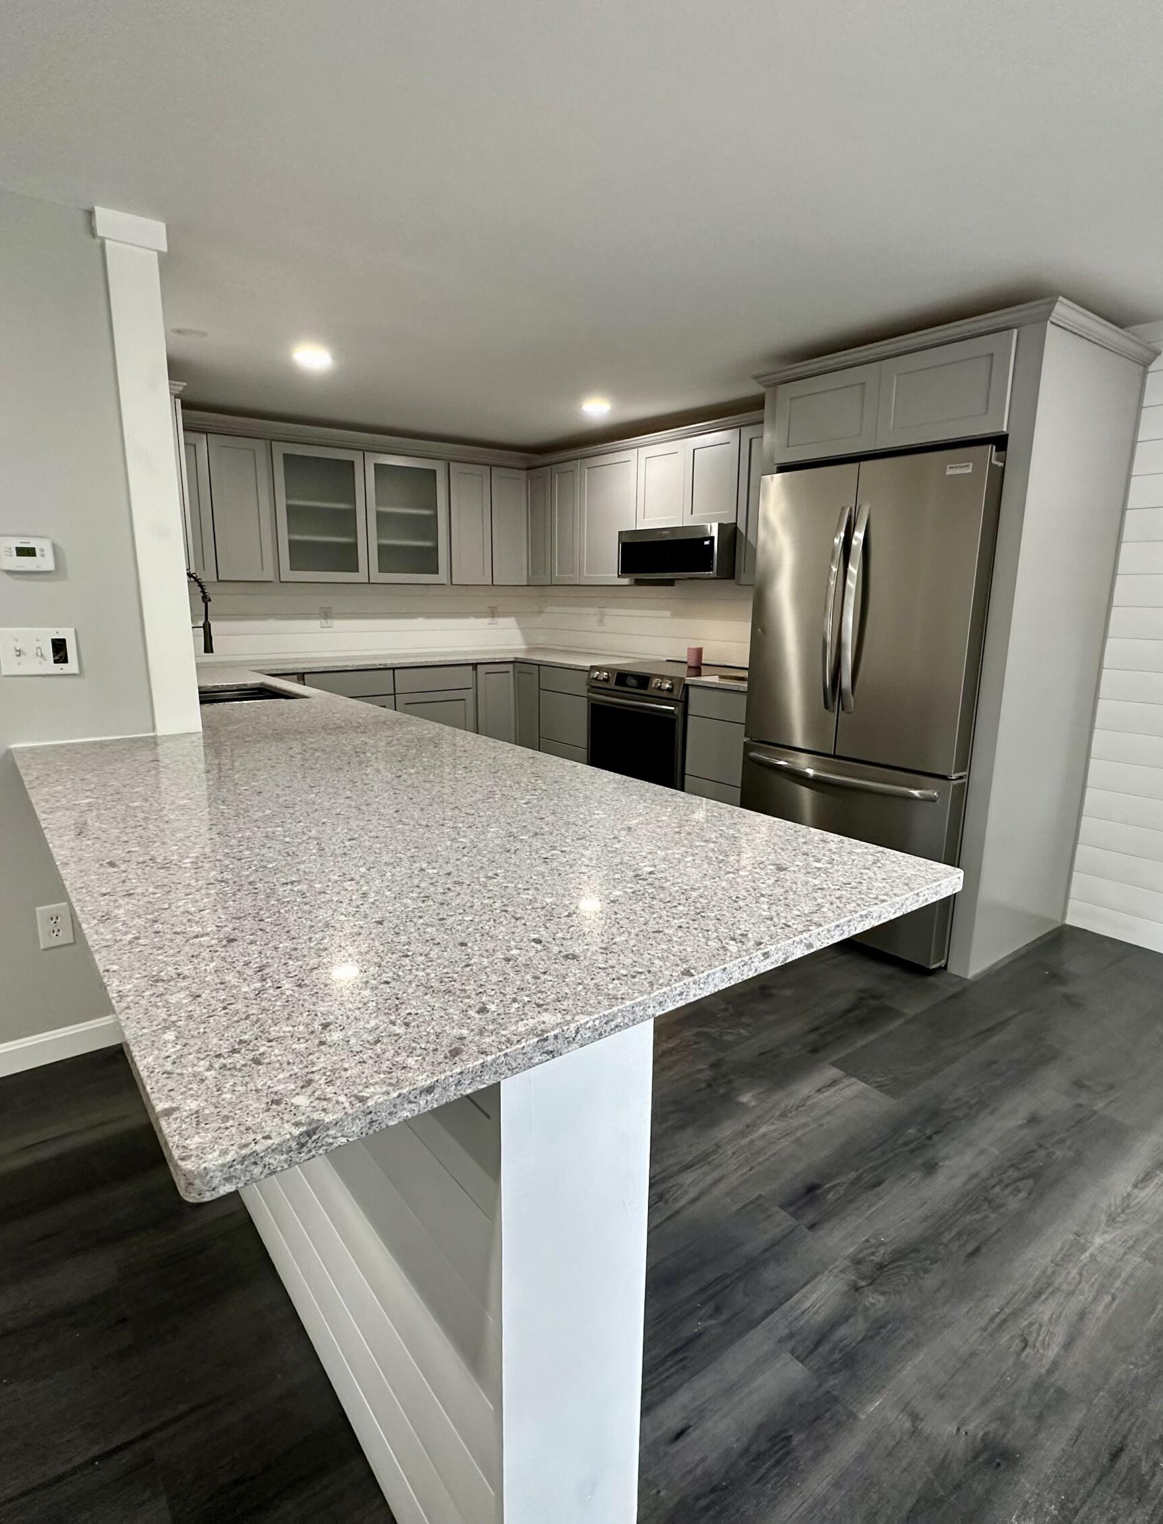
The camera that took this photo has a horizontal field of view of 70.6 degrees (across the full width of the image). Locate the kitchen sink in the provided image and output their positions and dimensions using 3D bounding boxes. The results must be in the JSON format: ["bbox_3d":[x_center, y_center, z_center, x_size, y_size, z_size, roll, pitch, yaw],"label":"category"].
[{"bbox_3d":[-1.453,-0.165,3.461,0.440,0.220,0.670,-8,15,-37],"label":"kitchen sink"}]

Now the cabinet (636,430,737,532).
[{"bbox_3d":[0.680,-1.522,4.524,0.318,0.453,0.763,-8,15,-36],"label":"cabinet"}]

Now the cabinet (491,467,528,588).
[{"bbox_3d":[-0.572,-1.614,5.676,0.290,0.769,0.316,-8,15,-36],"label":"cabinet"}]

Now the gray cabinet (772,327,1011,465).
[{"bbox_3d":[1.307,-1.298,3.121,0.630,0.310,0.915,-8,15,-36],"label":"gray cabinet"}]

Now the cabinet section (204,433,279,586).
[{"bbox_3d":[-1.953,-1.399,4.630,0.302,0.752,0.325,-8,15,-36],"label":"cabinet section"}]

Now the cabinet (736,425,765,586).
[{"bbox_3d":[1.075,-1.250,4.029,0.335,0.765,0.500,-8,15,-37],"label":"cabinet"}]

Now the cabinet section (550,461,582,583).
[{"bbox_3d":[0.027,-1.526,5.336,0.325,0.752,0.305,-8,15,-36],"label":"cabinet section"}]

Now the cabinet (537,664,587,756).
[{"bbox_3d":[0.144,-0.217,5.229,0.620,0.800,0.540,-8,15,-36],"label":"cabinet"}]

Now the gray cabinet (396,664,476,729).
[{"bbox_3d":[-1.073,-0.195,5.320,0.545,0.875,0.620,-8,15,-37],"label":"gray cabinet"}]

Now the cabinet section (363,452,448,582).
[{"bbox_3d":[-1.163,-1.511,5.207,0.532,0.752,0.325,-8,15,-36],"label":"cabinet section"}]

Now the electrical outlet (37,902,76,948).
[{"bbox_3d":[-1.490,0.462,2.325,0.076,0.124,0.009,-8,15,-37],"label":"electrical outlet"}]

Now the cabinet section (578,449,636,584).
[{"bbox_3d":[0.280,-1.454,5.004,0.325,0.752,0.532,-8,15,-36],"label":"cabinet section"}]

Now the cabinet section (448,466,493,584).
[{"bbox_3d":[-0.811,-1.562,5.465,0.298,0.752,0.325,-8,15,-36],"label":"cabinet section"}]

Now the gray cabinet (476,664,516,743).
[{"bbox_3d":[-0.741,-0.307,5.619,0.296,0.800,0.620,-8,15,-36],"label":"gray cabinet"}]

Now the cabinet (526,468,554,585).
[{"bbox_3d":[-0.157,-1.600,5.631,0.318,0.769,0.275,-8,15,-36],"label":"cabinet"}]

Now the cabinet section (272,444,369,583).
[{"bbox_3d":[-1.597,-1.450,4.890,0.530,0.752,0.325,-8,15,-36],"label":"cabinet section"}]

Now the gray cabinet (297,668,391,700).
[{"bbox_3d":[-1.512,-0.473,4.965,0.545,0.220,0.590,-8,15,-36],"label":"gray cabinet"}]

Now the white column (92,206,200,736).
[{"bbox_3d":[-1.222,-0.754,2.328,0.167,1.370,0.155,-8,15,-36],"label":"white column"}]

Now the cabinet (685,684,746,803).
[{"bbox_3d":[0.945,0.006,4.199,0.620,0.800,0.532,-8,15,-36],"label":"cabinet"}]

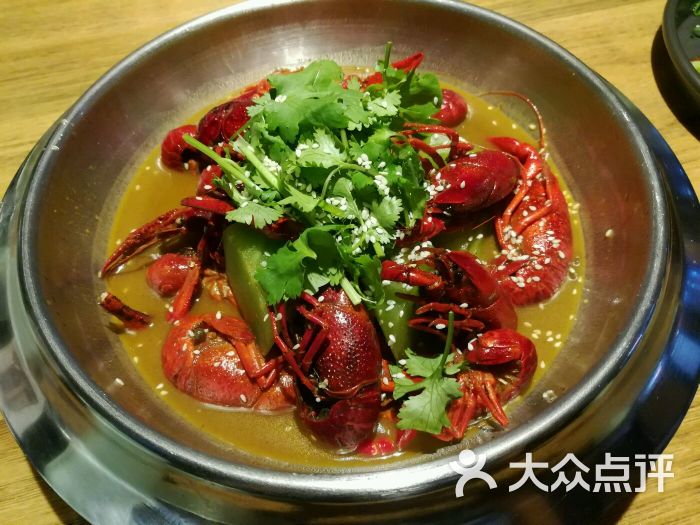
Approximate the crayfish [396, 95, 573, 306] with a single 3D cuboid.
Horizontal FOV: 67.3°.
[{"bbox_3d":[0.073,-0.038,0.316,0.092,0.046,0.130,0,59,0],"label":"crayfish"}]

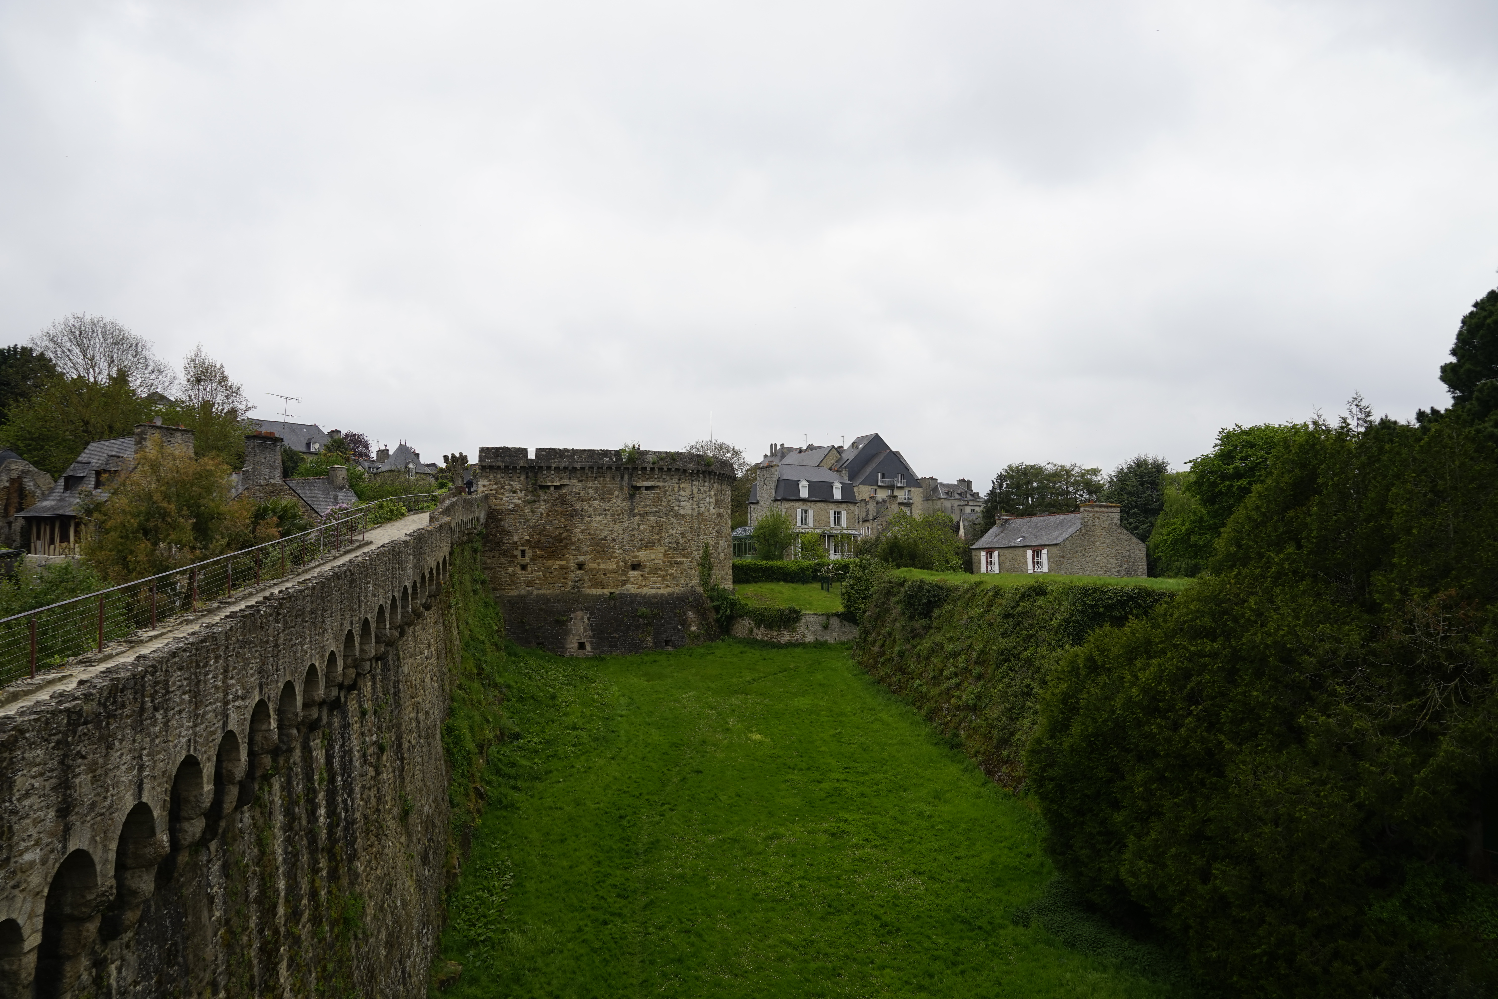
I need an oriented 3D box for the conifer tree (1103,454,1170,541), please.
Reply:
[{"bbox_3d":[41.970,1.580,108.080,7.200,13.040,7.200,-1,-3,21],"label":"conifer tree"}]

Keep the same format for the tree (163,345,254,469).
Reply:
[{"bbox_3d":[-35.710,-4.870,66.370,5.700,10.680,5.700,2,-4,-28],"label":"tree"}]

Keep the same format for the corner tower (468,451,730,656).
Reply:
[{"bbox_3d":[-10.500,4.090,76.190,18.800,14.220,15.800,1,-3,-12],"label":"corner tower"}]

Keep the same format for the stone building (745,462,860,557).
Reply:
[{"bbox_3d":[5.750,1.500,106.570,9.400,10.410,7.400,2,-4,-28],"label":"stone building"}]

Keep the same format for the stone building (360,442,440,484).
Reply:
[{"bbox_3d":[-40.110,-2.890,115.330,7.500,7.420,8.500,2,-4,-30],"label":"stone building"}]

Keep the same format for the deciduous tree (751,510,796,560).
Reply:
[{"bbox_3d":[2.310,3.710,95.940,4.200,5.180,4.200,0,-3,1],"label":"deciduous tree"}]

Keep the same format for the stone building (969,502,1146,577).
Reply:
[{"bbox_3d":[24.450,3.300,79.900,7.500,5.750,12.300,1,-3,-16],"label":"stone building"}]

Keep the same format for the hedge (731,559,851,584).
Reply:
[{"bbox_3d":[3.530,6.470,89.780,11.300,2.200,1.900,0,-3,0],"label":"hedge"}]

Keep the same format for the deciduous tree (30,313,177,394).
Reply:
[{"bbox_3d":[-59.700,-8.880,92.630,12.400,16.500,12.400,2,-4,-33],"label":"deciduous tree"}]

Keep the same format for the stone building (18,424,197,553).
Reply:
[{"bbox_3d":[-27.880,-0.100,44.070,5.800,6.500,5.700,-2,-3,25],"label":"stone building"}]

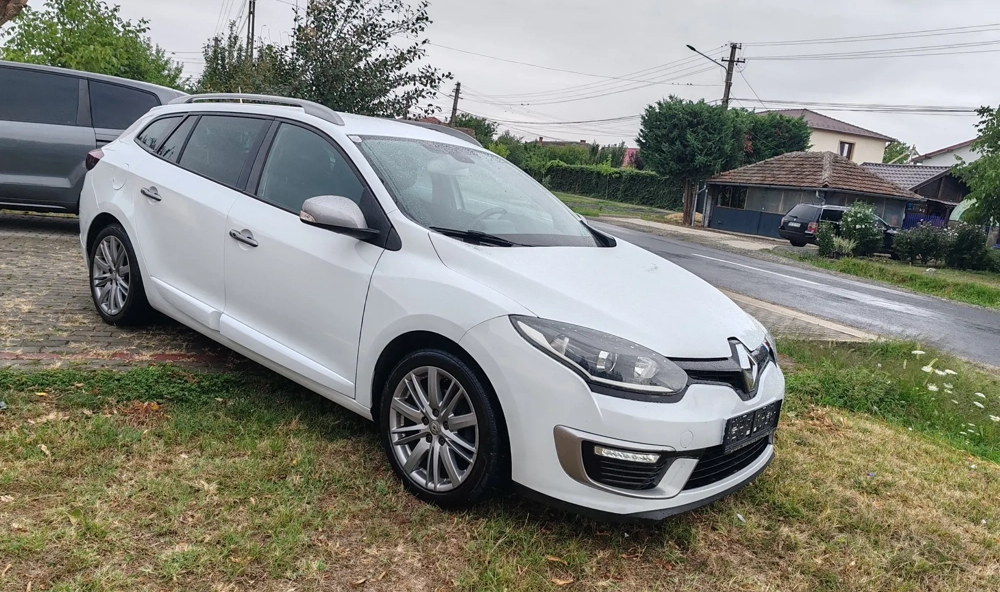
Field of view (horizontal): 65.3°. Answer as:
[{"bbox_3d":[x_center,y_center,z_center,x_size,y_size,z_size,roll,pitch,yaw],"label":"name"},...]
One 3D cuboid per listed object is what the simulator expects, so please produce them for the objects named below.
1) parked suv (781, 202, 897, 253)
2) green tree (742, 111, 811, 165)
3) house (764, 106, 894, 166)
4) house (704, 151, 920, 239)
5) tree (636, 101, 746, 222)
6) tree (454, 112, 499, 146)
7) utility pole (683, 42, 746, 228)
[{"bbox_3d":[11.930,-2.210,26.540,4.670,1.490,1.760,2,10,-19],"label":"parked suv"},{"bbox_3d":[14.070,-6.258,39.103,3.800,5.865,3.800,1,10,-24],"label":"green tree"},{"bbox_3d":[18.603,-8.615,52.148,7.856,7.416,11.227,1,10,-23],"label":"house"},{"bbox_3d":[13.001,-4.245,33.084,5.089,3.608,7.263,1,10,-22],"label":"house"},{"bbox_3d":[8.922,-6.169,36.009,4.800,5.765,4.800,1,10,-24],"label":"tree"},{"bbox_3d":[-2.017,-10.827,58.993,4.000,5.832,4.000,5,9,0],"label":"tree"},{"bbox_3d":[9.920,-7.667,36.939,2.900,8.595,0.450,1,10,-24],"label":"utility pole"}]

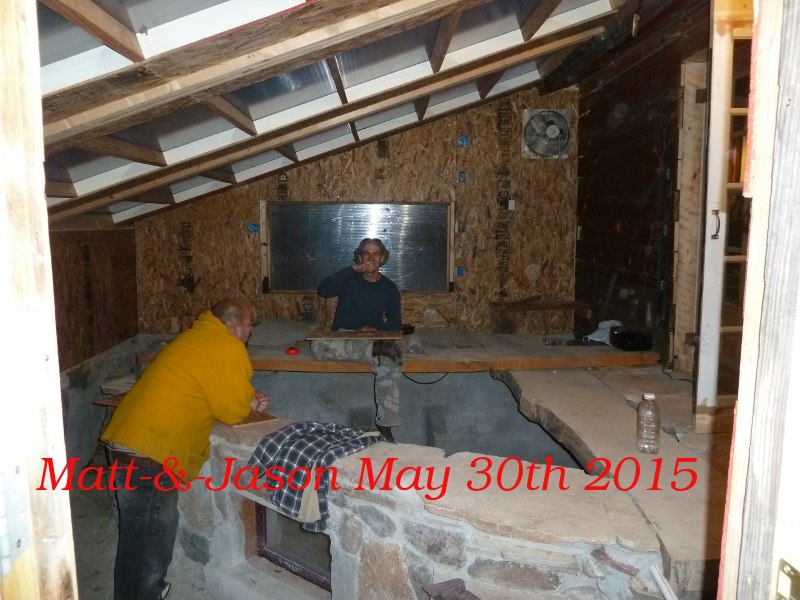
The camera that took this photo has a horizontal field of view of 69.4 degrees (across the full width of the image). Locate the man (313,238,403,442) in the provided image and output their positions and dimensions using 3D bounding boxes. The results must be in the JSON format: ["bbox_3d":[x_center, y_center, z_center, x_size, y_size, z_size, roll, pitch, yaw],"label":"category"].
[{"bbox_3d":[-0.299,0.240,4.065,0.620,1.310,0.750,-1,8,-4],"label":"man"}]

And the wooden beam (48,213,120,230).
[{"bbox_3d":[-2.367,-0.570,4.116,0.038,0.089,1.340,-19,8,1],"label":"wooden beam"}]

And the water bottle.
[{"bbox_3d":[1.059,0.522,2.446,0.091,0.237,0.091,0,8,-2],"label":"water bottle"}]

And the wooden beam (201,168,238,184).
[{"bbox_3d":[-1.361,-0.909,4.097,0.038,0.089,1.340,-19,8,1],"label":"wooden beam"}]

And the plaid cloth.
[{"bbox_3d":[-0.383,0.772,2.620,0.480,0.310,0.360,4,7,30],"label":"plaid cloth"}]

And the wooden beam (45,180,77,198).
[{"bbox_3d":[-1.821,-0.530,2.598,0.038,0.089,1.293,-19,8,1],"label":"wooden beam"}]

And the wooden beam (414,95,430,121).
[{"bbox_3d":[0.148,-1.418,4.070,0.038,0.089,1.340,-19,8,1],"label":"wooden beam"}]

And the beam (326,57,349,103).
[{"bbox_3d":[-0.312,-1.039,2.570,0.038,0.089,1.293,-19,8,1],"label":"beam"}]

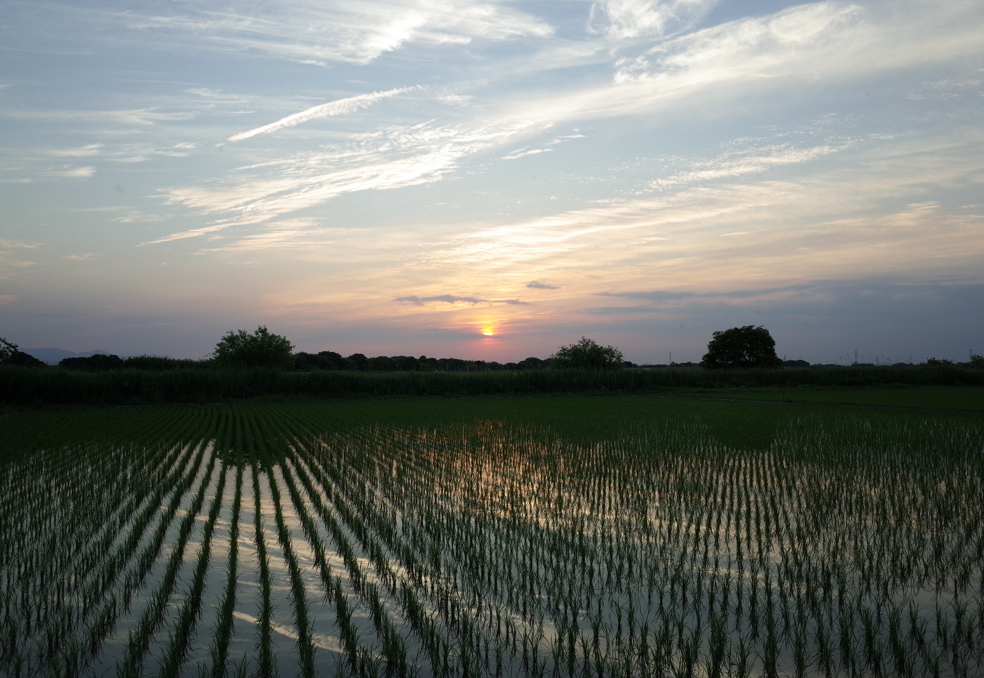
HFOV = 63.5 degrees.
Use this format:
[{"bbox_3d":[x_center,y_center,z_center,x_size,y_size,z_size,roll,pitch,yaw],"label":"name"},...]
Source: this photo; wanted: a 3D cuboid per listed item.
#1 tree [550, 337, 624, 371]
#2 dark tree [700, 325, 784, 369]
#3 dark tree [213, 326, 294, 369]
[{"bbox_3d":[8.692,2.315,72.900,6.710,4.910,6.370,-1,-2,7],"label":"tree"},{"bbox_3d":[27.857,1.930,88.362,8.780,6.760,8.340,-1,-2,17],"label":"dark tree"},{"bbox_3d":[-17.844,1.721,59.393,6.060,5.240,5.760,0,-2,-17],"label":"dark tree"}]

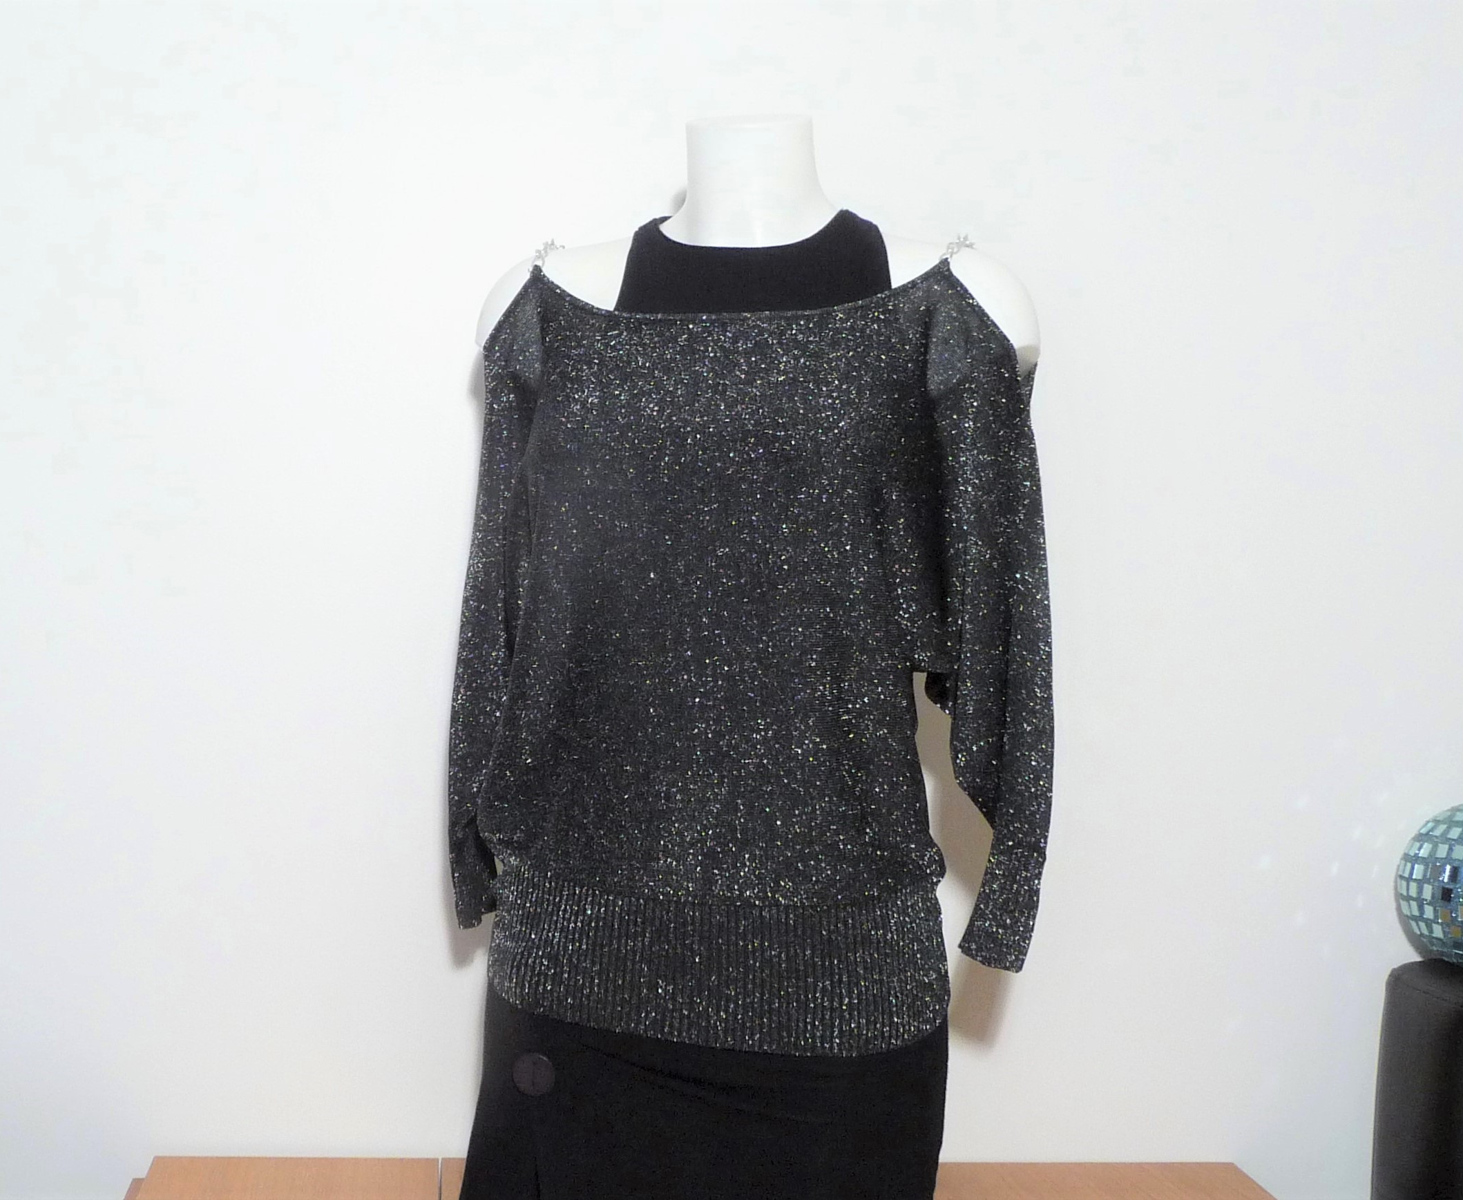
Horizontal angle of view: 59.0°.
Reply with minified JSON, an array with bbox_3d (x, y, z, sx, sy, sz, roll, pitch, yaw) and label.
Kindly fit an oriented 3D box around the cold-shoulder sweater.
[{"bbox_3d":[0.007,0.028,1.030,0.460,0.626,0.250,2,5,10],"label":"cold-shoulder sweater"}]

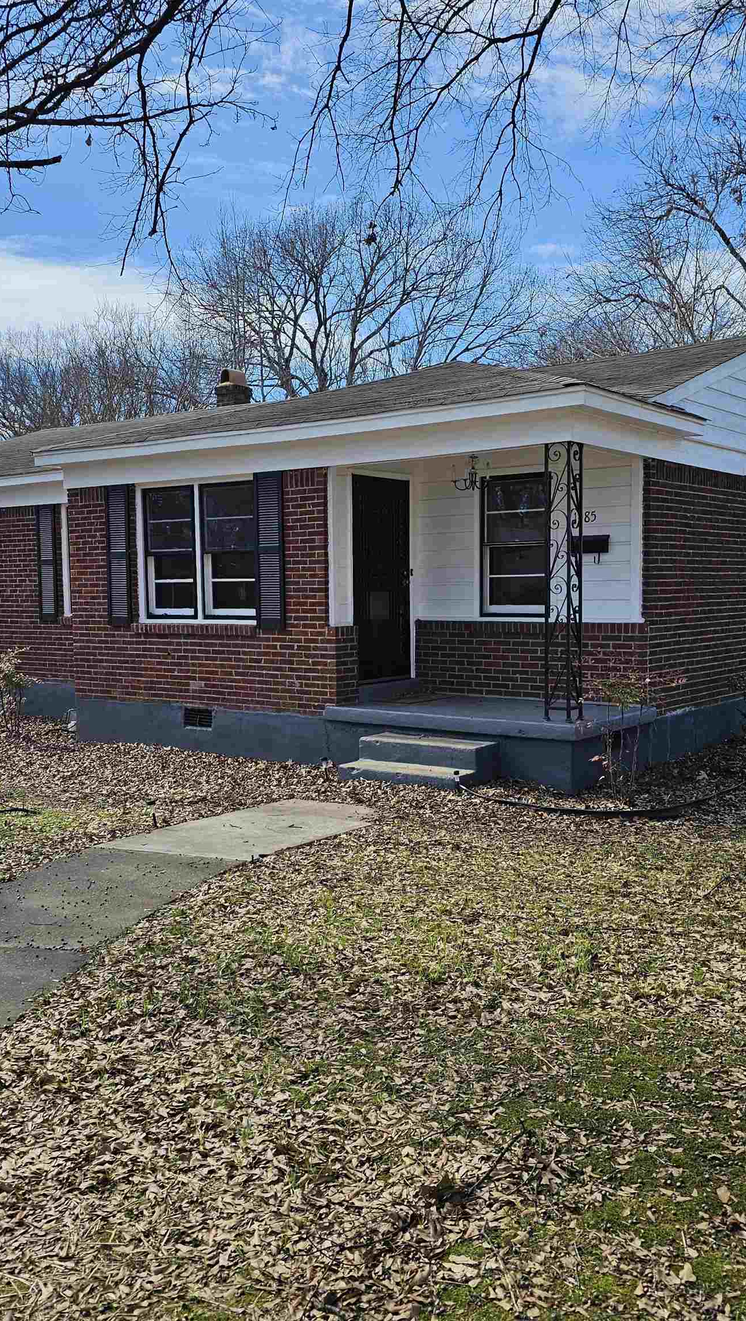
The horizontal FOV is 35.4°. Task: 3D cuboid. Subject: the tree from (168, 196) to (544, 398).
[{"bbox_3d":[-0.509,-7.992,38.439,12.198,14.202,11.222,0,4,0],"label":"tree"}]

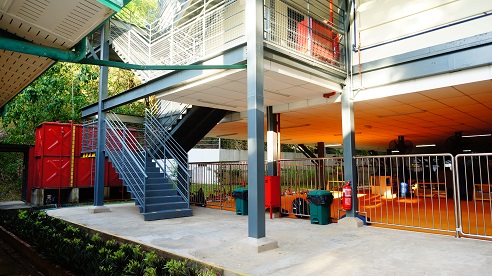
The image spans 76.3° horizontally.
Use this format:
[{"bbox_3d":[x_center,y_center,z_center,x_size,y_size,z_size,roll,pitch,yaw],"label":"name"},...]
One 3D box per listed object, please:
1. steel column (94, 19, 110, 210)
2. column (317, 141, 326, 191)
[{"bbox_3d":[-4.164,-0.779,9.102,0.200,5.420,0.200,5,-8,-45],"label":"steel column"},{"bbox_3d":[4.043,1.500,16.854,0.260,2.500,0.260,5,-8,-45],"label":"column"}]

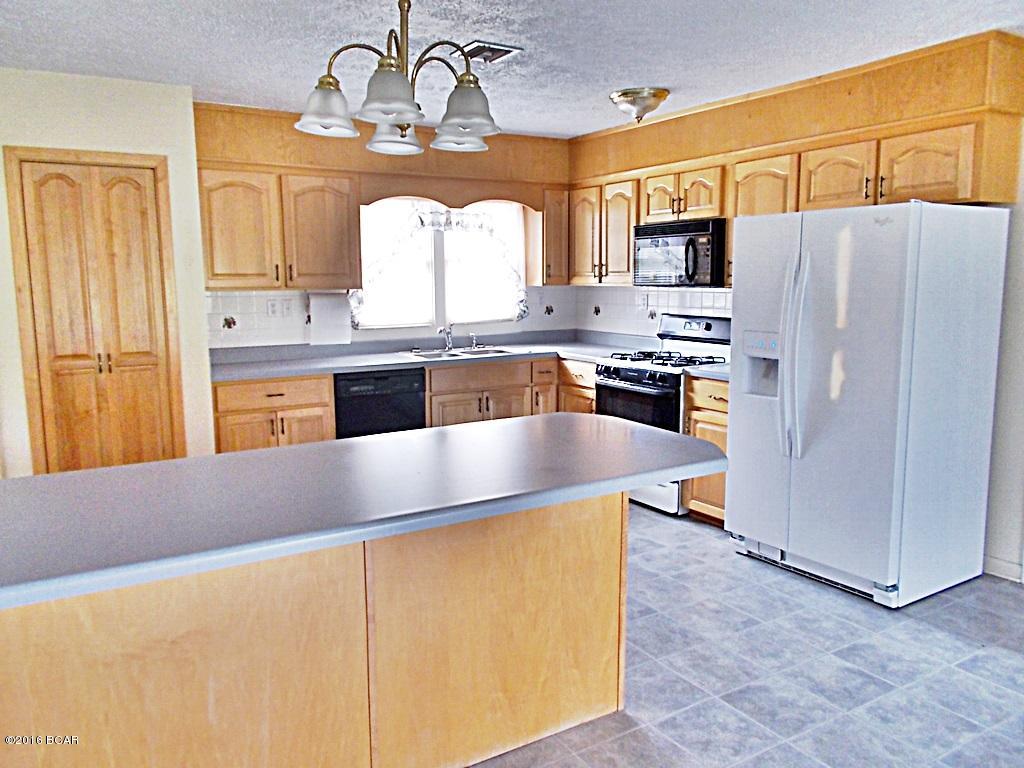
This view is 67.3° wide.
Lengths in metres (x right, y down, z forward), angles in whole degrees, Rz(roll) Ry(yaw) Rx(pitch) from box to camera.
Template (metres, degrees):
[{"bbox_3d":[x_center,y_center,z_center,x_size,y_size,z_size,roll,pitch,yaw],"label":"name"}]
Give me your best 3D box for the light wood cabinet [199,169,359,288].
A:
[{"bbox_3d":[-1.488,-0.973,4.908,0.988,0.751,0.323,-5,9,-31],"label":"light wood cabinet"}]

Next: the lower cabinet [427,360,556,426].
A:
[{"bbox_3d":[-0.272,0.242,5.570,1.040,0.866,0.620,-5,9,-31],"label":"lower cabinet"}]

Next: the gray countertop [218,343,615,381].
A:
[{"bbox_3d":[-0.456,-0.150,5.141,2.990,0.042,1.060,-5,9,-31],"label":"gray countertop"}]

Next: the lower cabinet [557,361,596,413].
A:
[{"bbox_3d":[0.725,0.247,5.610,0.640,0.884,0.484,-5,9,-31],"label":"lower cabinet"}]

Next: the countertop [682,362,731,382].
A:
[{"bbox_3d":[1.387,-0.064,4.455,0.650,0.040,0.469,-5,9,-31],"label":"countertop"}]

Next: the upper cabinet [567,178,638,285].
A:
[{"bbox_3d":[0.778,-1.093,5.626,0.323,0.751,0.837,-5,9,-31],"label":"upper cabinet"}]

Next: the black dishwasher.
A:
[{"bbox_3d":[-0.981,0.307,5.200,0.612,0.847,0.585,-5,9,-31],"label":"black dishwasher"}]

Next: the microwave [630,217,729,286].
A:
[{"bbox_3d":[1.163,-0.825,4.946,0.406,0.398,0.746,-5,9,-31],"label":"microwave"}]

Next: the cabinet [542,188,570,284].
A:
[{"bbox_3d":[0.244,-1.117,5.875,0.240,0.730,0.330,-5,9,-31],"label":"cabinet"}]

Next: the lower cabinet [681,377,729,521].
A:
[{"bbox_3d":[1.396,0.391,4.520,0.640,0.884,0.459,-5,9,-31],"label":"lower cabinet"}]

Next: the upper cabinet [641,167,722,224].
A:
[{"bbox_3d":[1.198,-1.199,4.912,0.323,0.353,0.776,-5,9,-31],"label":"upper cabinet"}]

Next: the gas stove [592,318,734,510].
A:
[{"bbox_3d":[1.032,0.166,4.942,0.690,1.176,0.762,-5,9,-31],"label":"gas stove"}]

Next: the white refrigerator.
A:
[{"bbox_3d":[1.688,0.046,3.816,0.790,1.754,0.940,-5,9,-31],"label":"white refrigerator"}]

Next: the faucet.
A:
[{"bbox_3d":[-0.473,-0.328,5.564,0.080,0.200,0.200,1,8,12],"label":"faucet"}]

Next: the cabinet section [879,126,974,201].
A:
[{"bbox_3d":[2.062,-1.025,3.671,0.333,0.343,0.475,-5,9,-31],"label":"cabinet section"}]

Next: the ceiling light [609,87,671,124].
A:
[{"bbox_3d":[0.703,-1.515,4.251,0.338,0.170,0.338,1,8,12],"label":"ceiling light"}]

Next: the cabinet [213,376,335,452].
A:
[{"bbox_3d":[-1.535,0.360,4.803,0.715,0.866,0.620,-5,9,-31],"label":"cabinet"}]

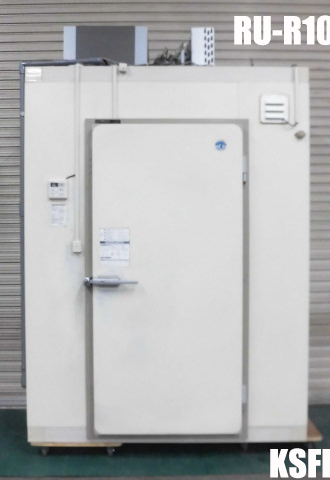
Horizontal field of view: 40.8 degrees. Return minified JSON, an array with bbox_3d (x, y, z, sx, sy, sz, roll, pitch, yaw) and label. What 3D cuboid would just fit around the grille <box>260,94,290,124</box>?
[{"bbox_3d":[0.626,-0.744,2.547,0.166,0.169,0.030,0,1,0],"label":"grille"}]

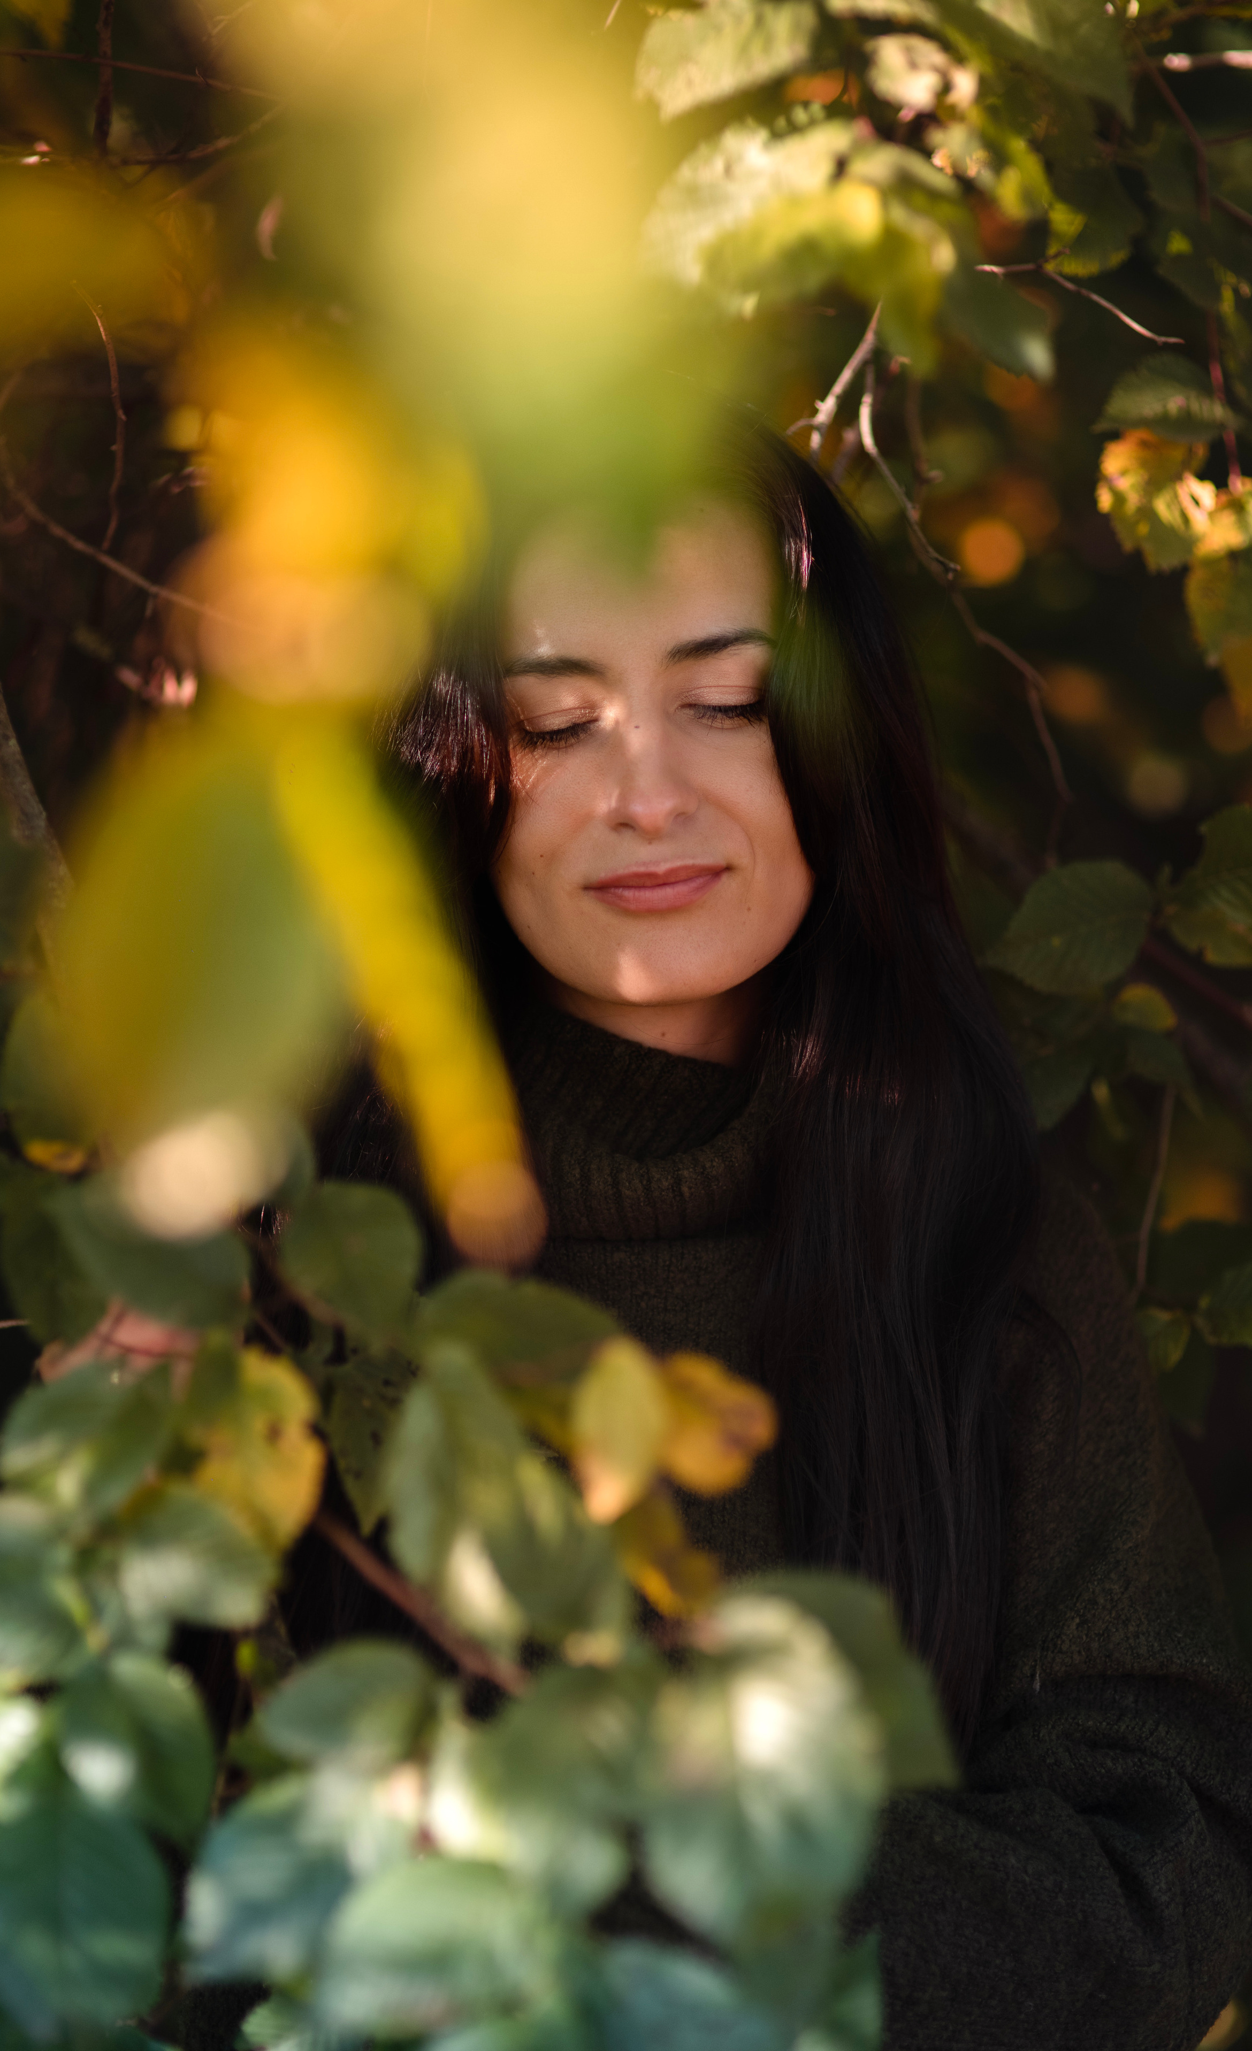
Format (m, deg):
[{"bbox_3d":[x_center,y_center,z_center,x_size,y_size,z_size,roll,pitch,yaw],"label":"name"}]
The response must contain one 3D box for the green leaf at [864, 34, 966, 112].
[{"bbox_3d":[0.107,-0.354,1.800,0.038,0.030,0.025,0,2,0],"label":"green leaf"}]

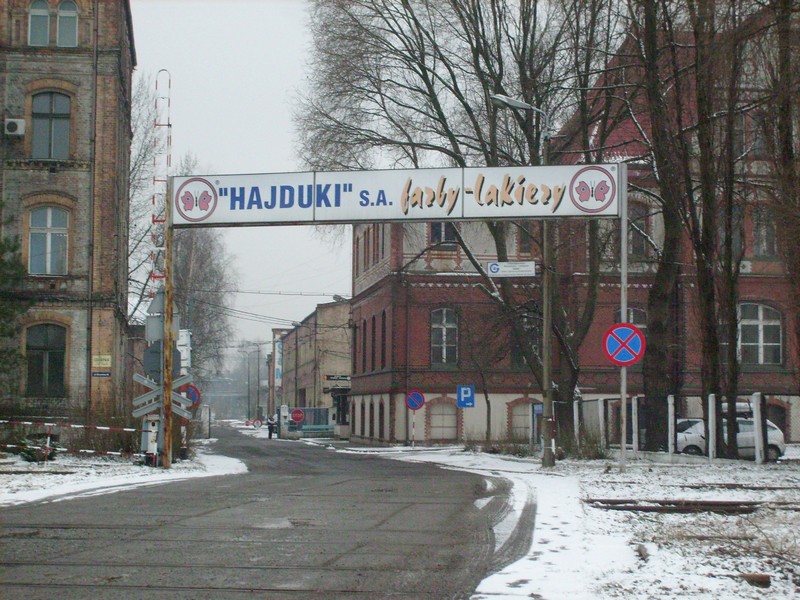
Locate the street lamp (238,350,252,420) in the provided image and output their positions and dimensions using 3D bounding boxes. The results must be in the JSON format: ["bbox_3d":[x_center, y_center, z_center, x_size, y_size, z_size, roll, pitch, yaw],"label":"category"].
[{"bbox_3d":[-18.941,10.359,204.000,1.650,8.850,0.400,1,-4,-7],"label":"street lamp"}]

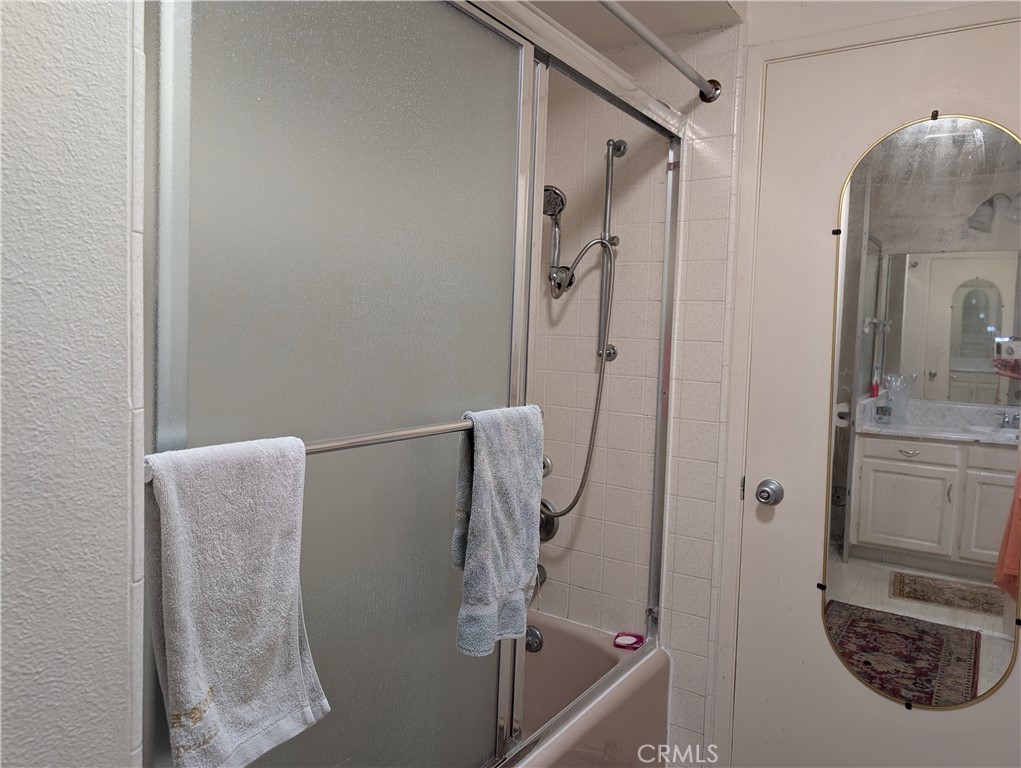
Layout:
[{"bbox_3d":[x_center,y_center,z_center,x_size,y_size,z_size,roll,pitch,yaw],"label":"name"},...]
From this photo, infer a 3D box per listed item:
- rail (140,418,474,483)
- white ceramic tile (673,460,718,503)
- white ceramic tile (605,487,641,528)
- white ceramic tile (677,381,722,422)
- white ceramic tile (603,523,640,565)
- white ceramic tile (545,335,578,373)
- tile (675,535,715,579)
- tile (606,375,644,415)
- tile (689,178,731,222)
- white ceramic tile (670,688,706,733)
[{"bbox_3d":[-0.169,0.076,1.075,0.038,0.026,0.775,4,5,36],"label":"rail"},{"bbox_3d":[0.518,0.266,1.967,0.108,0.108,0.009,4,4,34],"label":"white ceramic tile"},{"bbox_3d":[0.328,0.357,2.075,0.108,0.107,0.009,4,5,36],"label":"white ceramic tile"},{"bbox_3d":[0.516,0.047,1.924,0.108,0.107,0.009,4,5,36],"label":"white ceramic tile"},{"bbox_3d":[0.327,0.470,2.095,0.108,0.108,0.010,4,4,33],"label":"white ceramic tile"},{"bbox_3d":[0.160,-0.087,2.174,0.108,0.107,0.009,4,5,36],"label":"white ceramic tile"},{"bbox_3d":[0.511,0.485,1.981,0.108,0.108,0.009,4,4,34],"label":"tile"},{"bbox_3d":[0.337,0.034,2.053,0.108,0.107,0.009,4,5,36],"label":"tile"},{"bbox_3d":[0.541,-0.498,1.915,0.108,0.108,0.010,4,4,33],"label":"tile"},{"bbox_3d":[0.493,0.910,1.983,0.108,0.107,0.009,4,5,36],"label":"white ceramic tile"}]

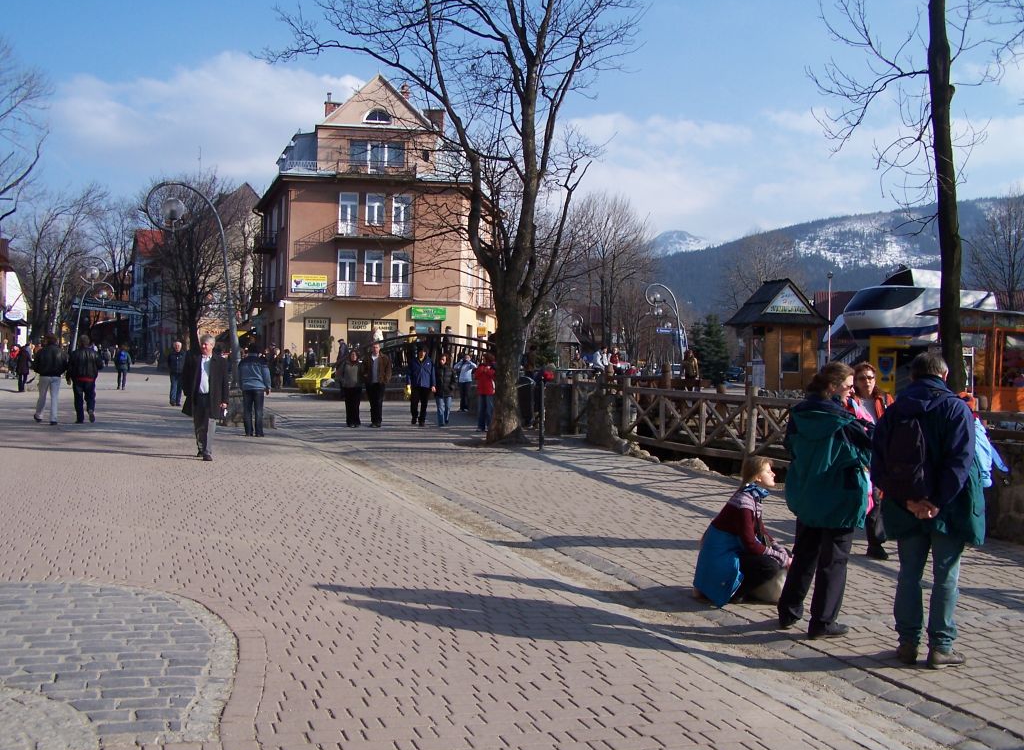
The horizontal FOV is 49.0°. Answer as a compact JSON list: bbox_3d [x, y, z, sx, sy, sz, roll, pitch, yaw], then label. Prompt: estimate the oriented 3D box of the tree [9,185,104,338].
[{"bbox_3d":[-22.742,-4.758,56.000,4.800,9.500,4.800,1,0,0],"label":"tree"}]

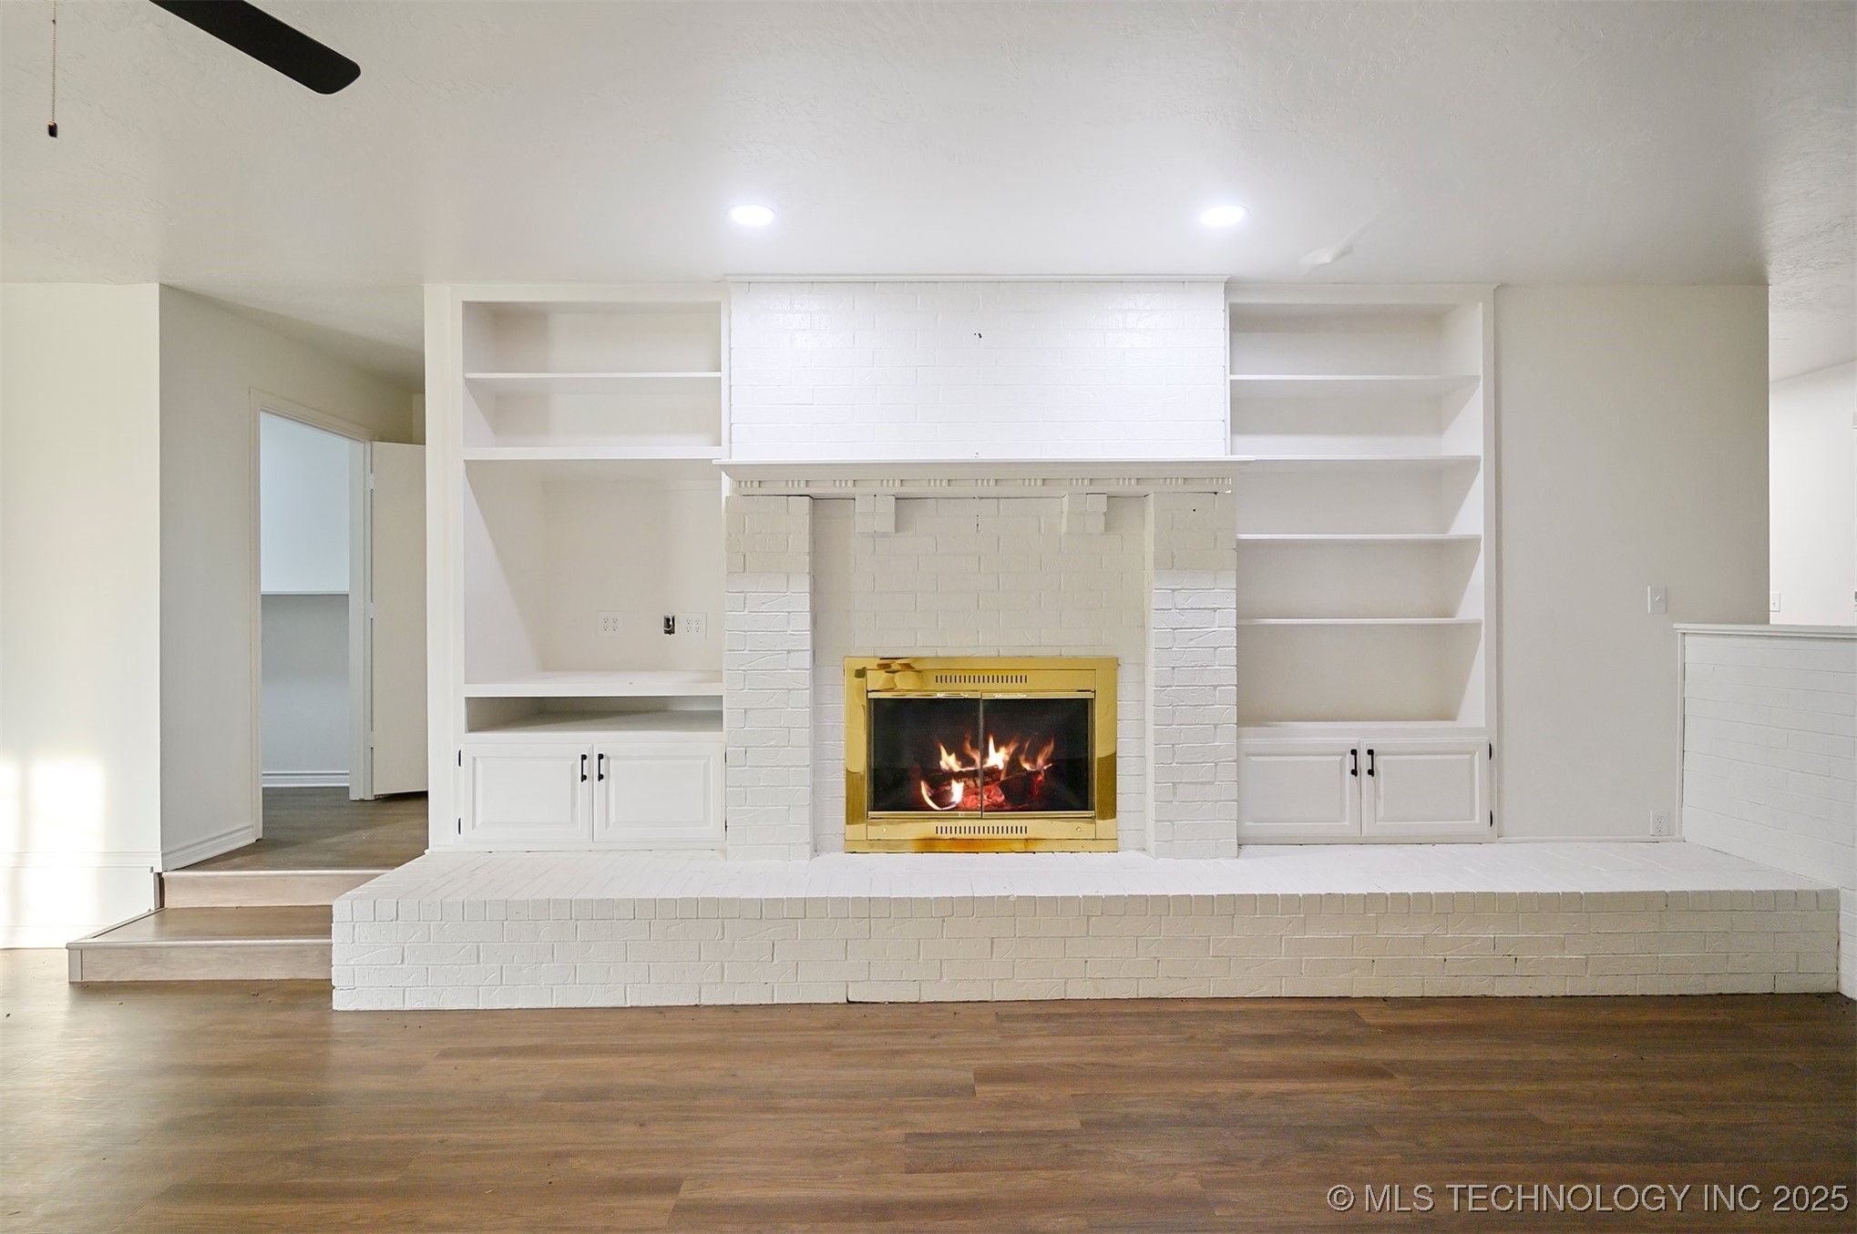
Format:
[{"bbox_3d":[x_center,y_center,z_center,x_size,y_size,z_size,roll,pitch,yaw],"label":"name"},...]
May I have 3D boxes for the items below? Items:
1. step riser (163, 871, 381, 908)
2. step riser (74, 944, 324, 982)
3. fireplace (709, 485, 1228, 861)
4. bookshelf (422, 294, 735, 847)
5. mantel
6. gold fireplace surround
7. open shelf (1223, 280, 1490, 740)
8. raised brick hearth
[{"bbox_3d":[-2.619,1.128,3.857,1.094,0.146,0.040,0,0,-1],"label":"step riser"},{"bbox_3d":[-2.618,1.274,3.447,1.109,0.145,0.040,0,0,-1],"label":"step riser"},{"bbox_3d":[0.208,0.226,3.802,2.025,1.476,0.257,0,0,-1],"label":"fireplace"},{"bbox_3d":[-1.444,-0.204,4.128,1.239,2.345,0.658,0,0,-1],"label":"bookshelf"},{"bbox_3d":[0.222,-0.550,3.707,2.111,0.136,0.208,0,0,-1],"label":"mantel"},{"bbox_3d":[0.219,0.561,3.783,1.115,0.797,0.069,0,0,-1],"label":"gold fireplace surround"},{"bbox_3d":[1.791,-0.440,4.020,1.148,1.875,0.307,0,0,-1],"label":"open shelf"},{"bbox_3d":[0.580,1.149,3.547,5.251,0.372,0.648,0,0,-1],"label":"raised brick hearth"}]

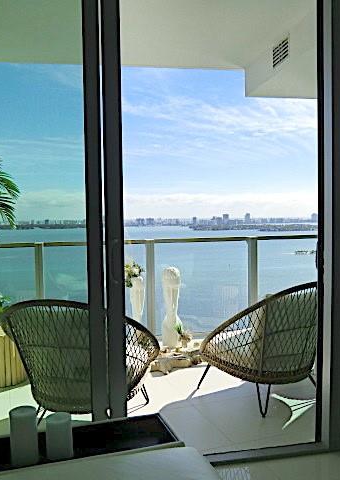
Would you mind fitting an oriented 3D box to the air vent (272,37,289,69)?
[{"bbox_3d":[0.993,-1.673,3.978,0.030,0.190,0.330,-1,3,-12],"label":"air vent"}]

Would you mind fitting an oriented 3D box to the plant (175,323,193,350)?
[{"bbox_3d":[0.131,0.935,4.300,0.170,0.270,0.160,-1,3,-12],"label":"plant"}]

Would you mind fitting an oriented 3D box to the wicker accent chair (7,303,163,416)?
[{"bbox_3d":[-0.546,0.735,2.758,0.920,0.860,0.820,0,3,14],"label":"wicker accent chair"}]

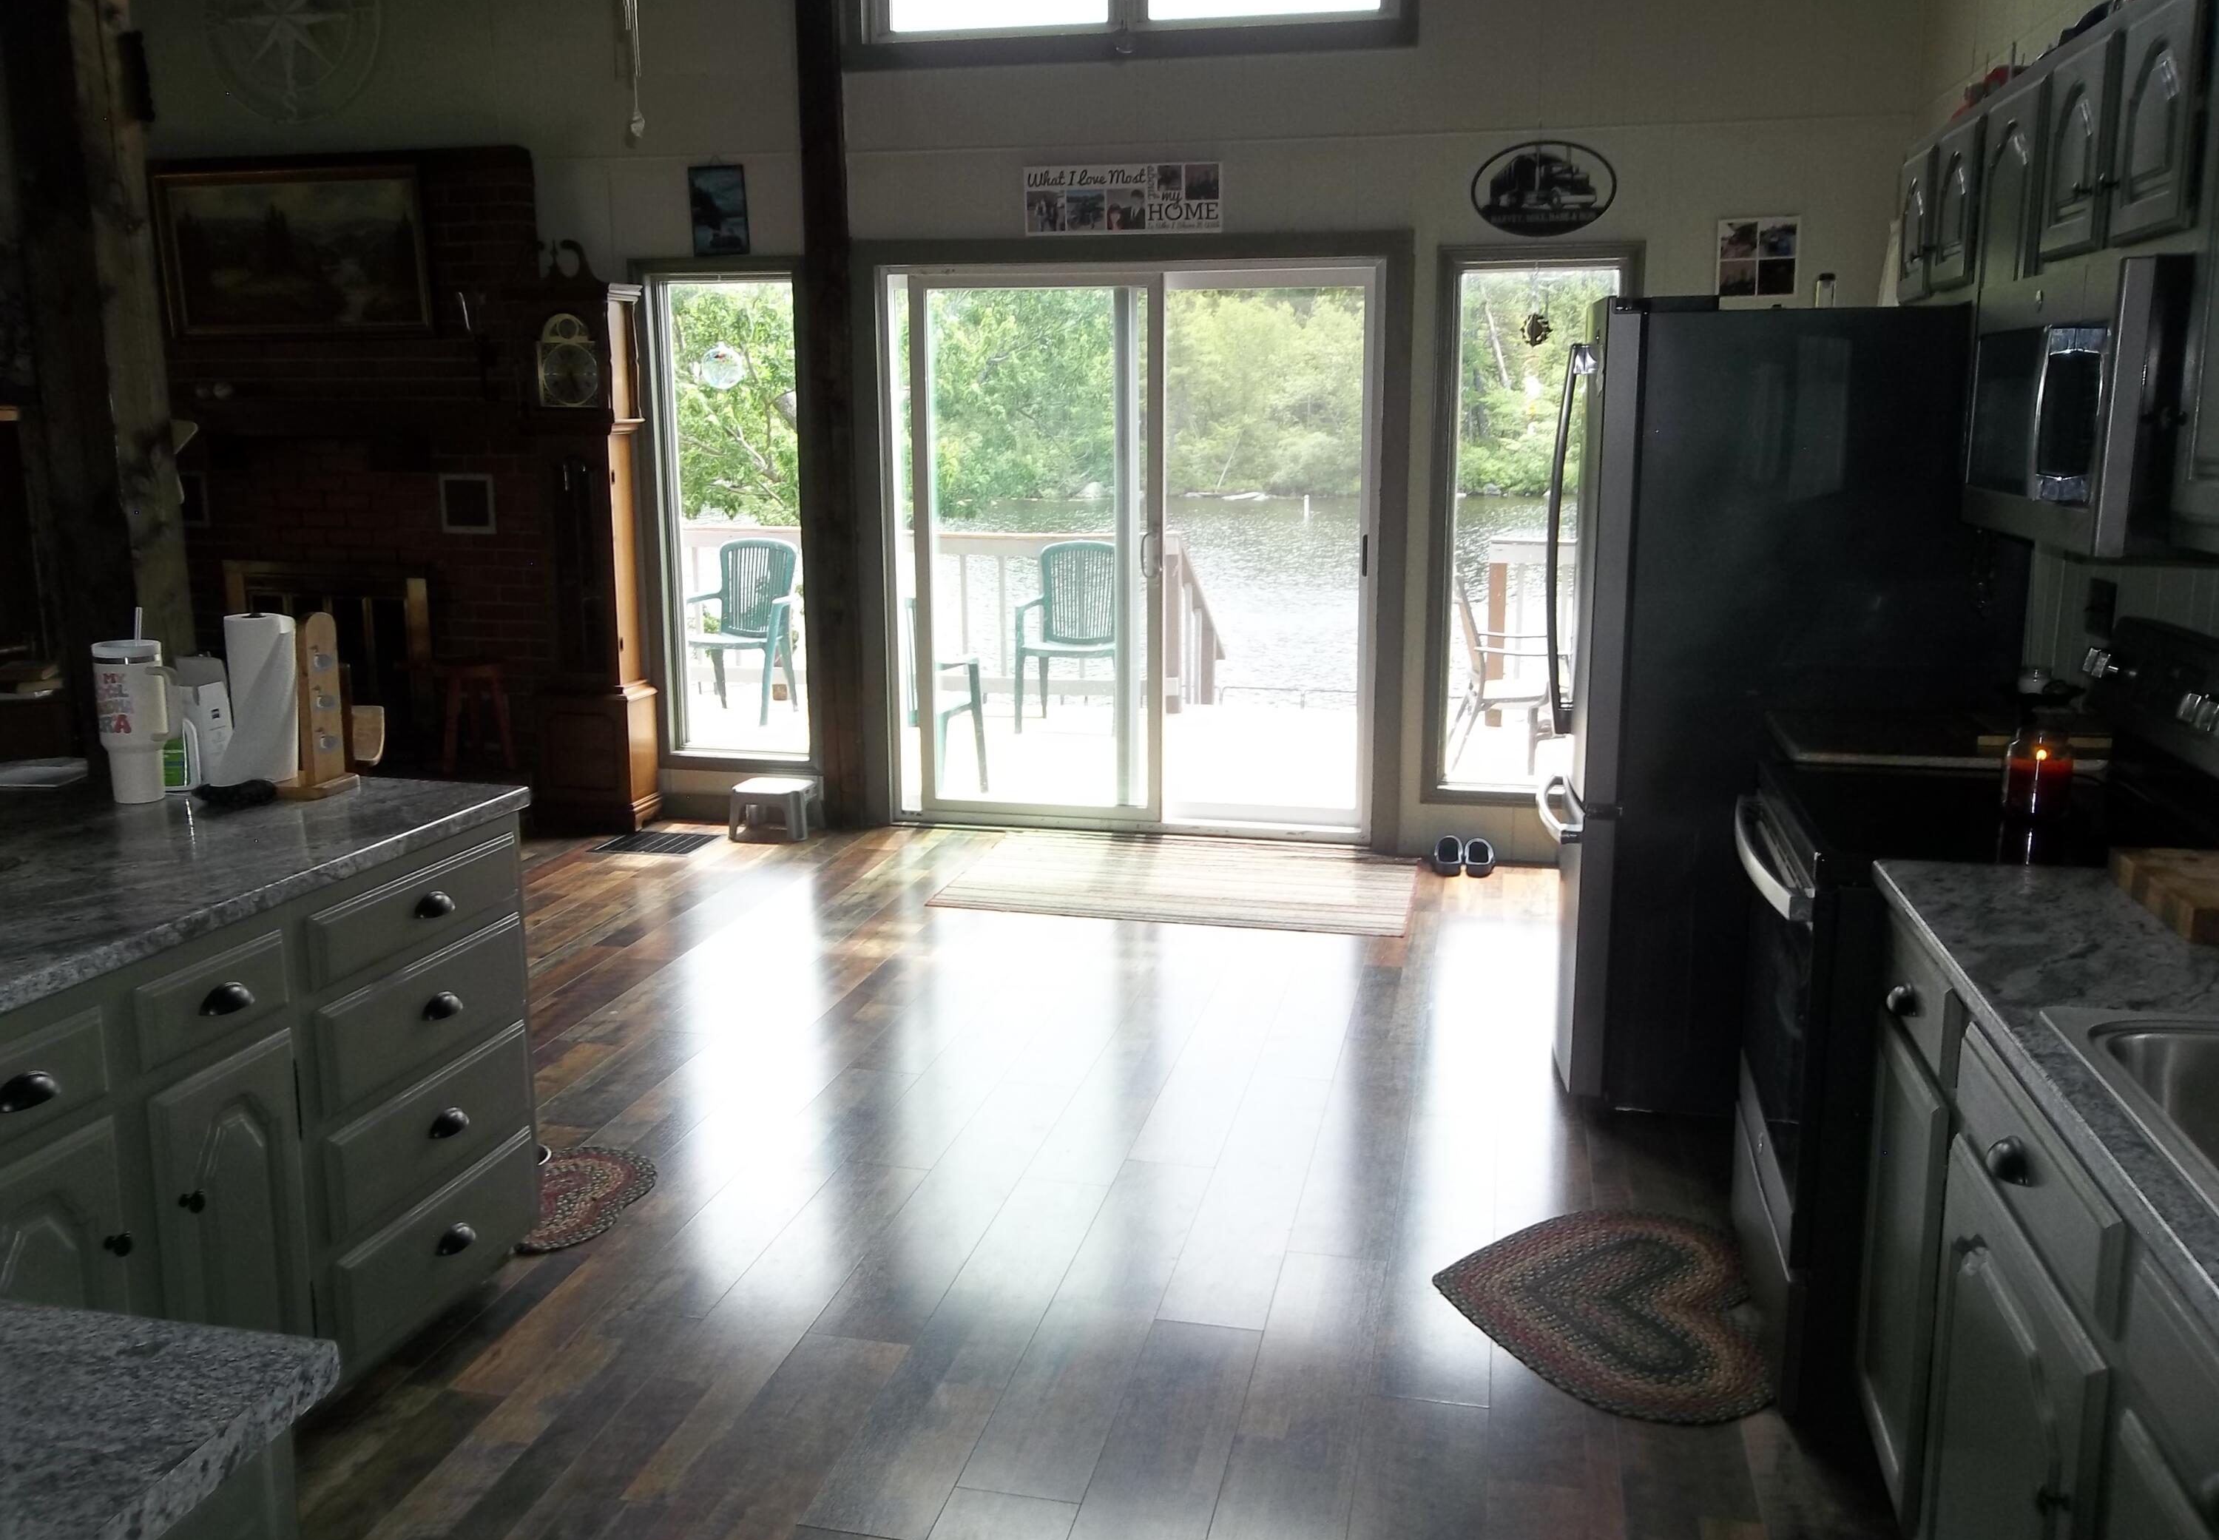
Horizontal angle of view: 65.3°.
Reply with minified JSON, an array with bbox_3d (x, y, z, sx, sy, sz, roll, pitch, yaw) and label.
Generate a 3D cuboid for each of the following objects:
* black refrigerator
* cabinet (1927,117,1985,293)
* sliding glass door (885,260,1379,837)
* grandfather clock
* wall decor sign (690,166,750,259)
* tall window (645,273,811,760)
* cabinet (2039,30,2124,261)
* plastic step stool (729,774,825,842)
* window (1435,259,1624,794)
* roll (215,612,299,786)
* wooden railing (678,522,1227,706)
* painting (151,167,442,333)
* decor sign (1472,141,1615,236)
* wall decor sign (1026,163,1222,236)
[{"bbox_3d":[1.516,-0.171,4.070,0.935,1.765,0.830,2,12,13],"label":"black refrigerator"},{"bbox_3d":[1.855,-1.121,3.440,0.320,0.317,0.360,2,12,13],"label":"cabinet"},{"bbox_3d":[0.063,-0.778,6.300,1.821,2.051,0.120,2,12,13],"label":"sliding glass door"},{"bbox_3d":[-1.981,-0.837,6.524,0.450,2.130,0.290,2,12,13],"label":"grandfather clock"},{"bbox_3d":[-1.415,-2.027,6.284,0.214,0.311,0.025,0,11,13],"label":"wall decor sign"},{"bbox_3d":[-1.436,-0.930,6.544,0.578,1.826,0.100,2,12,13],"label":"tall window"},{"bbox_3d":[1.674,-0.979,2.730,0.310,0.318,0.326,2,12,13],"label":"cabinet"},{"bbox_3d":[-1.253,0.153,6.517,0.330,0.185,0.240,2,12,13],"label":"plastic step stool"},{"bbox_3d":[1.421,-0.801,5.902,0.557,1.811,0.100,2,12,13],"label":"window"},{"bbox_3d":[-1.534,-0.123,3.128,0.122,0.285,0.122,0,11,0],"label":"roll"},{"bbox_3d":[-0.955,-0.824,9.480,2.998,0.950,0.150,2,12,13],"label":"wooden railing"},{"bbox_3d":[-3.117,-1.973,6.594,1.154,0.613,0.050,2,12,13],"label":"painting"},{"bbox_3d":[1.416,-1.897,5.648,0.454,0.292,0.020,2,12,13],"label":"decor sign"},{"bbox_3d":[0.048,-1.966,5.967,0.696,0.223,0.020,2,12,13],"label":"wall decor sign"}]

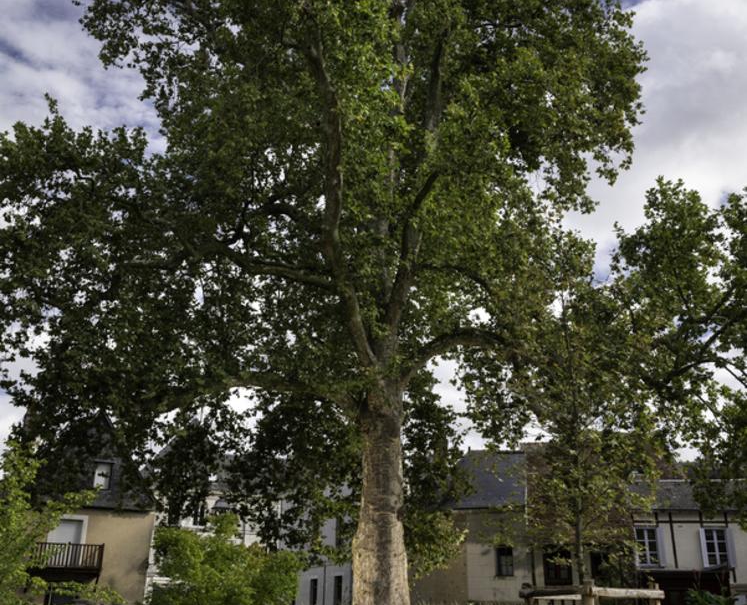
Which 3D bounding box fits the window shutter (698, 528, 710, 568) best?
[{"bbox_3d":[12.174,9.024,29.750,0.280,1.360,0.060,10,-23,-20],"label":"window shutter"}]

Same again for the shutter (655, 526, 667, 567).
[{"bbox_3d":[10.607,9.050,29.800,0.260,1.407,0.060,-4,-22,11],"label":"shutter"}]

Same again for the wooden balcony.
[{"bbox_3d":[-12.879,10.738,33.721,3.083,1.338,0.950,9,-23,-20],"label":"wooden balcony"}]

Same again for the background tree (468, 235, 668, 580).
[{"bbox_3d":[2.609,2.096,10.737,2.674,6.634,2.536,-4,-22,12],"label":"background tree"}]

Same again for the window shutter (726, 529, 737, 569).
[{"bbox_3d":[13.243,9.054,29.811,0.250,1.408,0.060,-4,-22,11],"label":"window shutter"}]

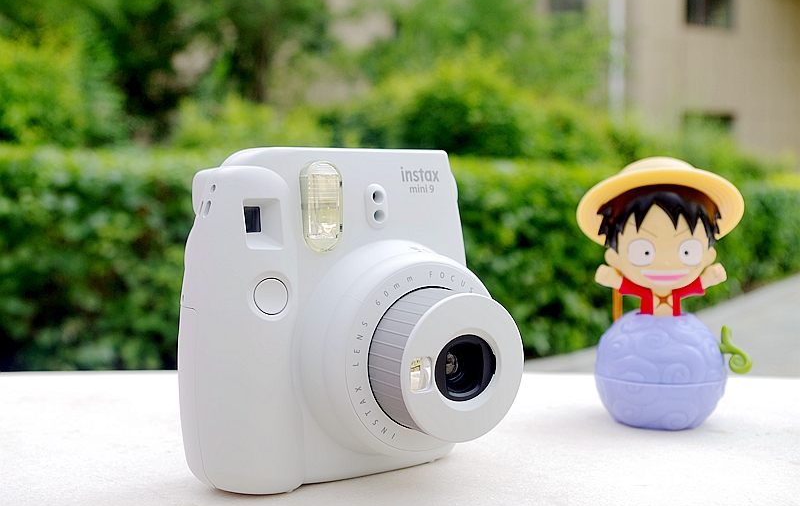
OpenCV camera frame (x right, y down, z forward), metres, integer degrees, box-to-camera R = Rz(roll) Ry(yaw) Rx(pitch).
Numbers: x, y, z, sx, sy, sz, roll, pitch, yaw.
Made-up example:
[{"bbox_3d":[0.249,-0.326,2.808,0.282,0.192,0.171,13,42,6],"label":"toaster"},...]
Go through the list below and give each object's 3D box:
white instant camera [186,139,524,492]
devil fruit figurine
[{"bbox_3d":[-0.011,0.022,0.326,0.116,0.118,0.083,-3,5,-31],"label":"white instant camera"},{"bbox_3d":[0.118,0.016,0.420,0.076,0.118,0.064,1,4,9],"label":"devil fruit figurine"}]

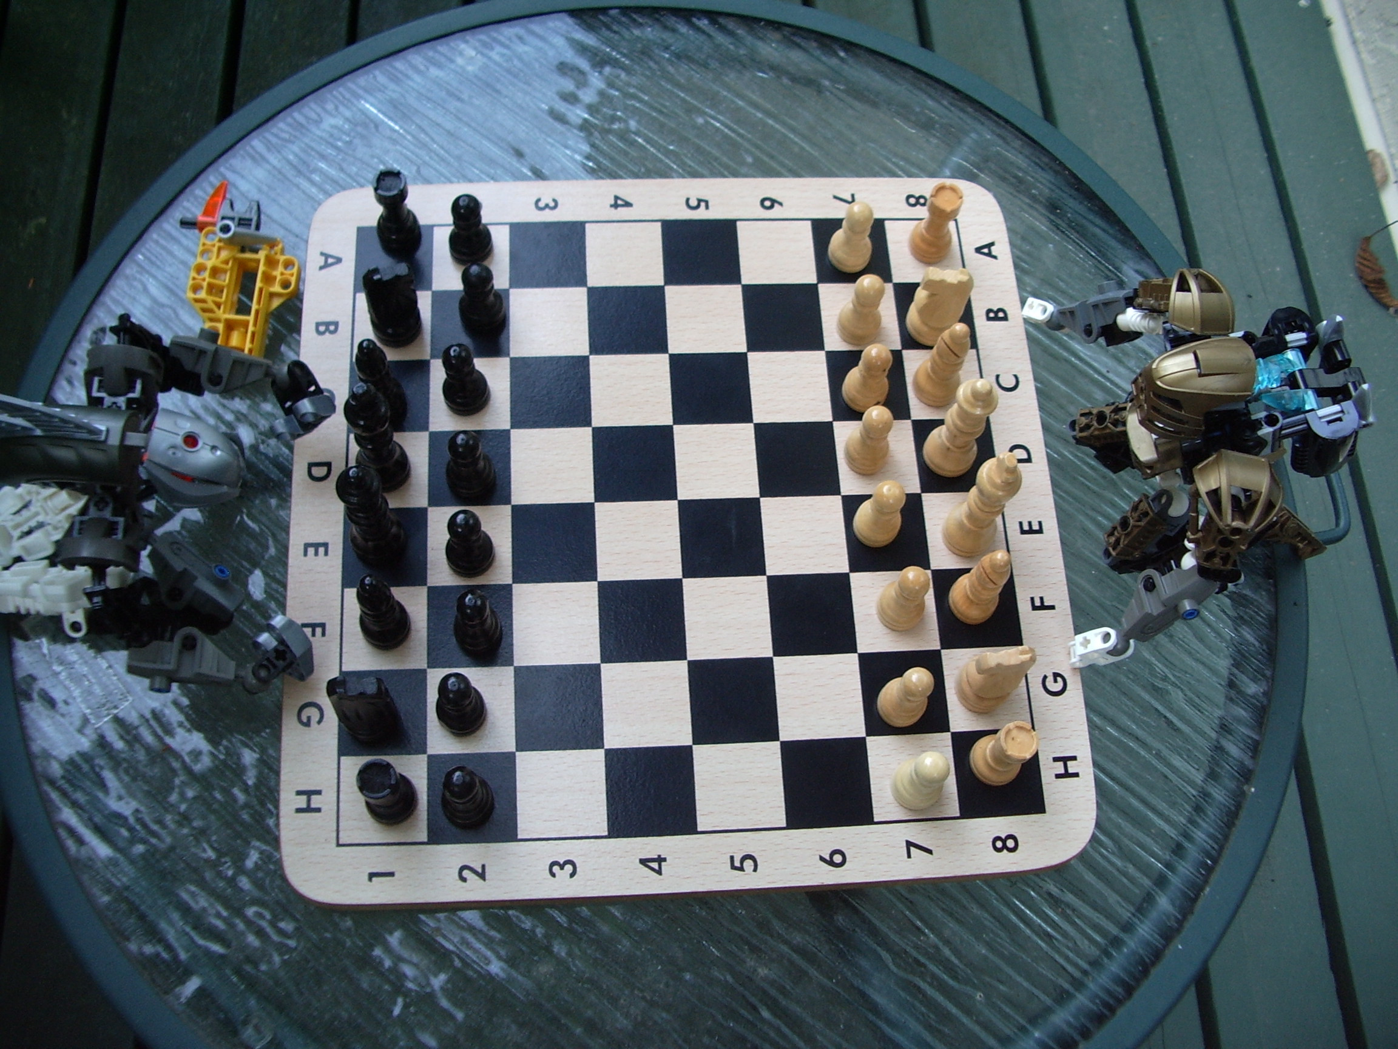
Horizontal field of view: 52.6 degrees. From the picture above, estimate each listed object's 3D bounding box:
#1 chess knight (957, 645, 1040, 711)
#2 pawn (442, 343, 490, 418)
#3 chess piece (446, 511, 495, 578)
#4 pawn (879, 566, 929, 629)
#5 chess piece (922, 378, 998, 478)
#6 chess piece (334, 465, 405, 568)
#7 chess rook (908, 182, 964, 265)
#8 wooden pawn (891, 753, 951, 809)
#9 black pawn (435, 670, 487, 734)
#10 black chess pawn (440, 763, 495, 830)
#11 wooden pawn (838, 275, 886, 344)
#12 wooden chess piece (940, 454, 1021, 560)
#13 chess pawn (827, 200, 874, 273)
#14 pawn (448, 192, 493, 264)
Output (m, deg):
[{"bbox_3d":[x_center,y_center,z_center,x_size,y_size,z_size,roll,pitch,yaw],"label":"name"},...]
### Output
[{"bbox_3d":[0.109,0.055,0.518,0.021,0.039,0.019,-8,69,-8],"label":"chess knight"},{"bbox_3d":[-0.092,-0.058,0.550,0.019,0.035,0.019,-2,68,-5],"label":"pawn"},{"bbox_3d":[-0.080,0.004,0.487,0.017,0.033,0.017,-2,68,-5],"label":"chess piece"},{"bbox_3d":[0.073,0.024,0.494,0.017,0.033,0.017,-2,69,-5],"label":"pawn"},{"bbox_3d":[0.095,-0.037,0.506,0.020,0.055,0.020,-2,68,-5],"label":"chess piece"},{"bbox_3d":[-0.112,-0.005,0.479,0.020,0.056,0.020,-2,69,-5],"label":"chess piece"},{"bbox_3d":[0.100,-0.127,0.592,0.018,0.036,0.018,-2,68,-5],"label":"chess rook"},{"bbox_3d":[0.081,0.090,0.505,0.019,0.035,0.019,-2,68,-5],"label":"wooden pawn"},{"bbox_3d":[-0.080,0.057,0.466,0.017,0.033,0.017,-2,68,-5],"label":"black pawn"},{"bbox_3d":[-0.081,0.093,0.490,0.019,0.036,0.019,-2,68,-5],"label":"black chess pawn"},{"bbox_3d":[0.068,-0.089,0.575,0.019,0.035,0.019,-2,68,-5],"label":"wooden pawn"},{"bbox_3d":[0.109,-0.010,0.530,0.022,0.066,0.022,-2,68,-5],"label":"wooden chess piece"},{"bbox_3d":[0.060,-0.113,0.546,0.017,0.033,0.017,-2,68,-5],"label":"chess pawn"},{"bbox_3d":[-0.088,-0.114,0.536,0.017,0.033,0.017,-2,69,-5],"label":"pawn"}]

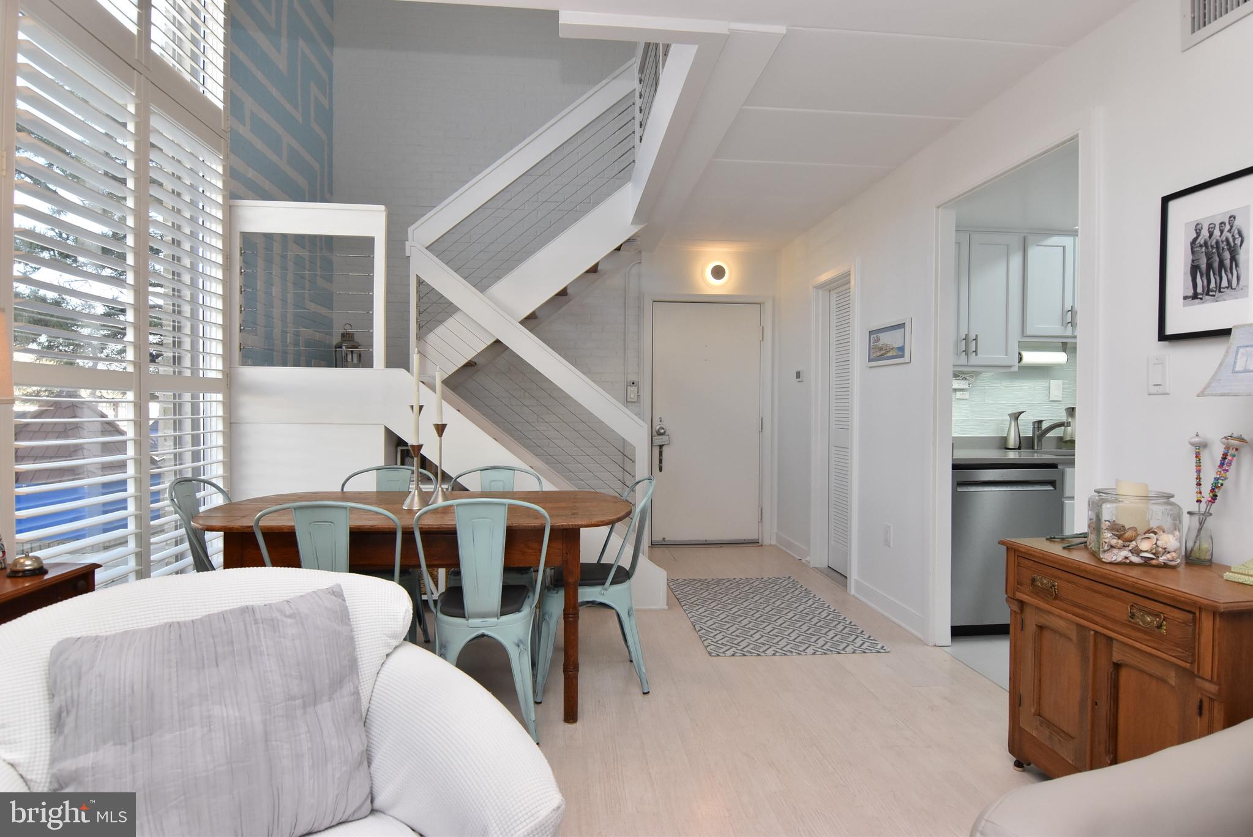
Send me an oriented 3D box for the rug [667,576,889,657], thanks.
[{"bbox_3d":[0.766,1.097,3.619,0.867,0.010,1.365,0,1,-4],"label":"rug"}]

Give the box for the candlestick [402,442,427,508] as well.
[{"bbox_3d":[-0.866,0.235,2.562,0.103,0.258,0.103,0,1,-6],"label":"candlestick"}]

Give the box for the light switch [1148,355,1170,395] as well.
[{"bbox_3d":[1.616,-0.134,1.909,0.010,0.125,0.075,0,1,-6],"label":"light switch"}]

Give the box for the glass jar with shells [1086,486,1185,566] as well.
[{"bbox_3d":[1.457,0.305,1.805,0.190,0.183,0.210,1,1,28],"label":"glass jar with shells"}]

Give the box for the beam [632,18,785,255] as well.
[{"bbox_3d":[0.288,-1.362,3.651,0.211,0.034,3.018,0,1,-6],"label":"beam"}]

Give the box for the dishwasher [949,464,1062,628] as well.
[{"bbox_3d":[1.877,0.665,3.435,0.600,0.856,0.598,0,1,-6],"label":"dishwasher"}]

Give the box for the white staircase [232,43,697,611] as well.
[{"bbox_3d":[-1.014,-0.771,4.279,2.410,3.700,1.660,0,1,-6],"label":"white staircase"}]

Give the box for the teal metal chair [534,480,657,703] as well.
[{"bbox_3d":[-0.138,0.677,2.645,0.478,0.847,0.431,0,1,-8],"label":"teal metal chair"}]

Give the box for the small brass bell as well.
[{"bbox_3d":[-1.701,0.410,1.780,0.086,0.063,0.086,0,1,-6],"label":"small brass bell"}]

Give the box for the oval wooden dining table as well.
[{"bbox_3d":[-0.826,0.735,2.622,1.690,0.740,0.920,0,1,-5],"label":"oval wooden dining table"}]

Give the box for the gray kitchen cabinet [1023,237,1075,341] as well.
[{"bbox_3d":[2.488,-0.737,3.686,0.620,0.600,0.330,0,1,-6],"label":"gray kitchen cabinet"}]

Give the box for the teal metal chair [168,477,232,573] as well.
[{"bbox_3d":[-1.592,0.672,2.645,0.500,0.855,0.450,0,1,-6],"label":"teal metal chair"}]

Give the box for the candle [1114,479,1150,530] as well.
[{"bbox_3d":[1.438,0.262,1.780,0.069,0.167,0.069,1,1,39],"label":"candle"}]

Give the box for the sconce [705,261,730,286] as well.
[{"bbox_3d":[0.752,-1.201,5.181,0.209,0.209,0.083,0,1,-6],"label":"sconce"}]

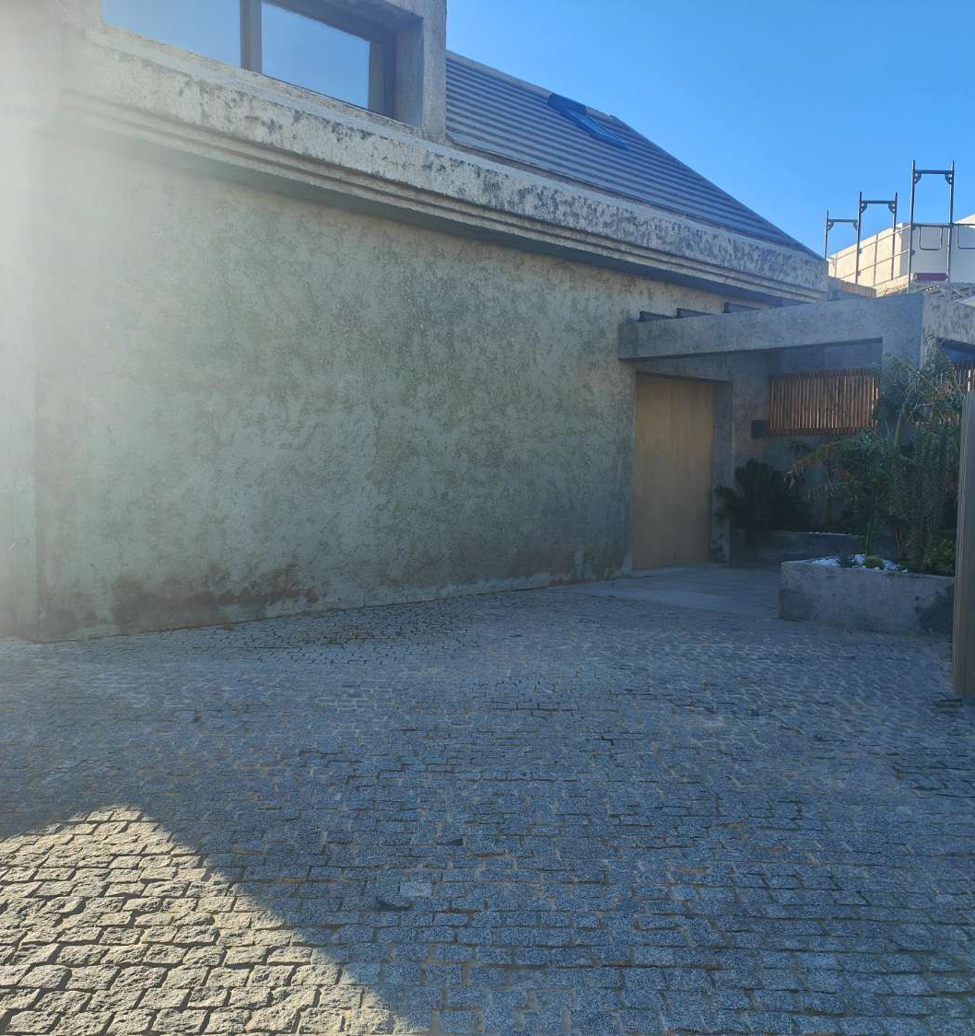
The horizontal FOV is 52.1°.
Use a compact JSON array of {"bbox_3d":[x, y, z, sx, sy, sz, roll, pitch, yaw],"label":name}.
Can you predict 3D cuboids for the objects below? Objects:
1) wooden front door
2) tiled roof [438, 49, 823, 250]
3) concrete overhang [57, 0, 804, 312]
[{"bbox_3d":[2.541,-0.646,13.800,1.940,2.548,0.098,-3,5,-45],"label":"wooden front door"},{"bbox_3d":[1.045,-5.255,13.620,7.100,0.250,4.850,-3,41,-45],"label":"tiled roof"},{"bbox_3d":[0.823,-3.268,11.017,11.152,0.647,0.637,-3,5,-45],"label":"concrete overhang"}]

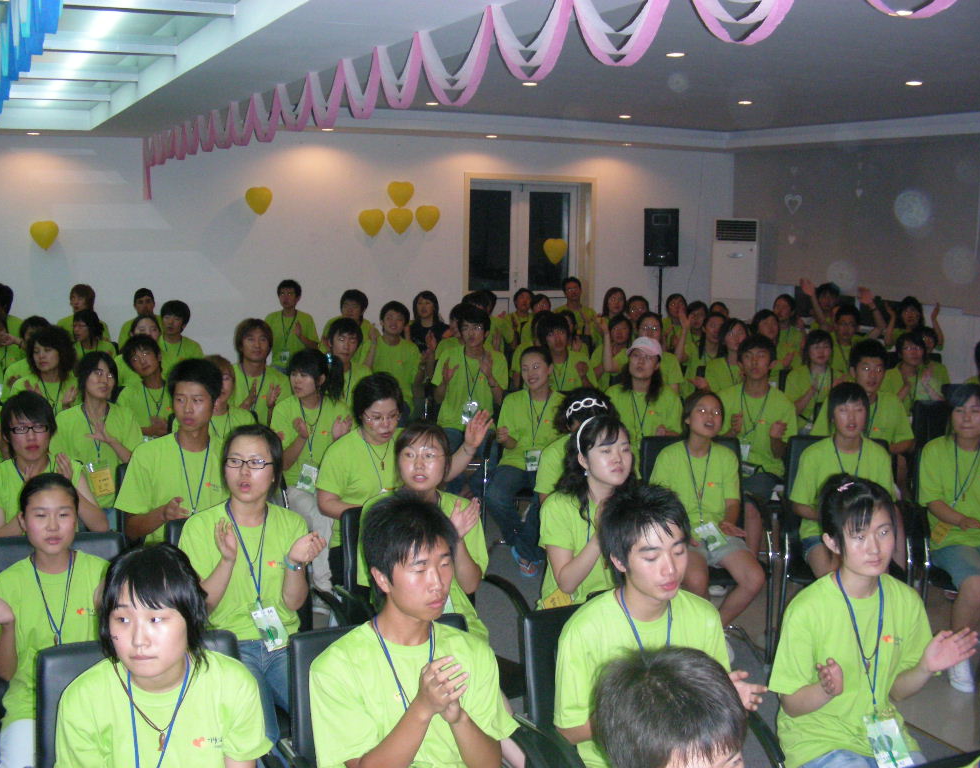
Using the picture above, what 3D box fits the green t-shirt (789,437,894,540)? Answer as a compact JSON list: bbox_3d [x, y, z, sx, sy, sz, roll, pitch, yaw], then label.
[{"bbox_3d":[1.434,0.444,4.585,0.410,0.460,0.250,3,9,9],"label":"green t-shirt"}]

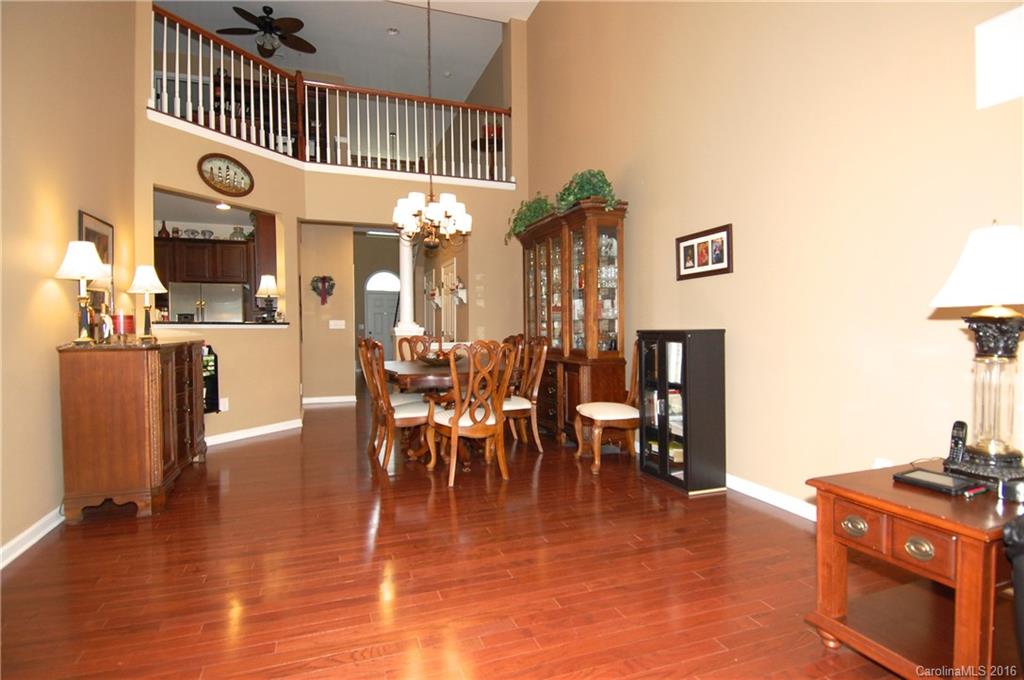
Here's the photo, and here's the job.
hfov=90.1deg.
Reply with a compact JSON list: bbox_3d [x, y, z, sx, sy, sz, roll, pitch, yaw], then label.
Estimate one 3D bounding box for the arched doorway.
[{"bbox_3d":[-3.328,-0.476,13.400,0.996,2.711,0.160,-1,1,-19],"label":"arched doorway"}]

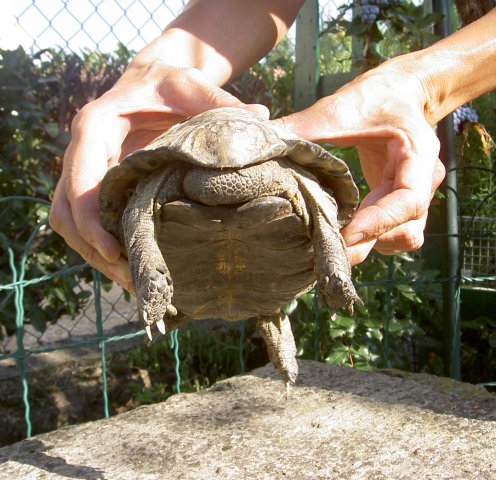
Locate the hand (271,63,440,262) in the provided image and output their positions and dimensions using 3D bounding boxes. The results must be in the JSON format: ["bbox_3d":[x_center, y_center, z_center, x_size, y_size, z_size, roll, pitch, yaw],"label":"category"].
[{"bbox_3d":[0.075,-0.053,0.485,0.105,0.118,0.100,3,13,12],"label":"hand"}]

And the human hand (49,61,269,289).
[{"bbox_3d":[-0.058,-0.044,0.470,0.128,0.135,0.105,-3,13,-12],"label":"human hand"}]

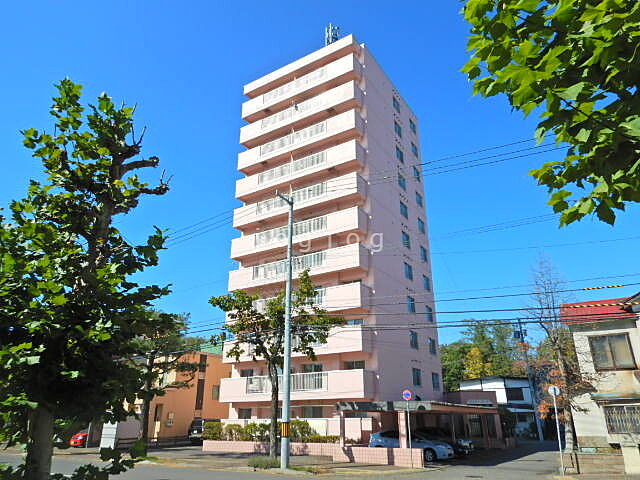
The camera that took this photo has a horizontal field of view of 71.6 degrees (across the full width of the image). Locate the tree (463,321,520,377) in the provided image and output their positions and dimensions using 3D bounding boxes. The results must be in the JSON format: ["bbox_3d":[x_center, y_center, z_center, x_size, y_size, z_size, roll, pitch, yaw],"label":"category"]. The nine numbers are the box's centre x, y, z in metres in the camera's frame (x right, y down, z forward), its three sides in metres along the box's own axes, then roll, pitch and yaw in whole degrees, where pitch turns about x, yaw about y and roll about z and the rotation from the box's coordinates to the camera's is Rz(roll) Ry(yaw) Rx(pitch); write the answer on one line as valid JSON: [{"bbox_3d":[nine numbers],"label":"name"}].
[{"bbox_3d":[21.001,16.350,53.953,7.800,13.060,7.200,-8,-23,19],"label":"tree"}]

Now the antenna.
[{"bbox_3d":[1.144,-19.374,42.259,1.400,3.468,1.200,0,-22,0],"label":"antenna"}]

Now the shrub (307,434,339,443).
[{"bbox_3d":[0.189,11.710,25.990,2.180,0.530,0.800,-9,-23,23],"label":"shrub"}]

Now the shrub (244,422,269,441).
[{"bbox_3d":[-4.140,12.530,28.911,1.350,1.120,1.050,-13,-25,30],"label":"shrub"}]

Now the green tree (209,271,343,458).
[{"bbox_3d":[-2.497,6.374,23.680,7.250,9.920,6.720,0,-21,0],"label":"green tree"}]

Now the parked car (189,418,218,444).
[{"bbox_3d":[-8.663,15.991,37.091,1.680,1.780,4.300,-13,-25,30],"label":"parked car"}]

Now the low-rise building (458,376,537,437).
[{"bbox_3d":[19.514,17.501,46.363,7.170,5.660,7.000,-13,-25,30],"label":"low-rise building"}]

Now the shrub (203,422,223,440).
[{"bbox_3d":[-7.387,13.191,30.476,1.200,1.150,1.000,-13,-25,30],"label":"shrub"}]

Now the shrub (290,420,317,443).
[{"bbox_3d":[-1.068,11.600,26.764,1.690,1.320,1.300,-9,-23,23],"label":"shrub"}]

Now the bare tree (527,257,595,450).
[{"bbox_3d":[11.334,5.061,21.142,2.800,9.077,2.700,0,-22,0],"label":"bare tree"}]

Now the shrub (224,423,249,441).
[{"bbox_3d":[-5.387,12.408,28.559,1.650,1.160,1.300,-9,-23,23],"label":"shrub"}]

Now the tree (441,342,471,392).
[{"bbox_3d":[16.548,17.658,53.264,4.600,11.051,4.600,0,-22,0],"label":"tree"}]

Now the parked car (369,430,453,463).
[{"bbox_3d":[4.986,11.131,24.211,4.300,1.490,1.700,-13,-25,30],"label":"parked car"}]

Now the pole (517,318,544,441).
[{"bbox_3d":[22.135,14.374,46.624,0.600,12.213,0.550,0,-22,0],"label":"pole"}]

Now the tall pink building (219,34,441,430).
[{"bbox_3d":[1.587,0.890,39.227,11.760,31.100,14.210,-13,-25,31],"label":"tall pink building"}]

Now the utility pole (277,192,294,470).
[{"bbox_3d":[-1.661,3.445,20.157,0.400,12.480,1.200,-13,-25,31],"label":"utility pole"}]

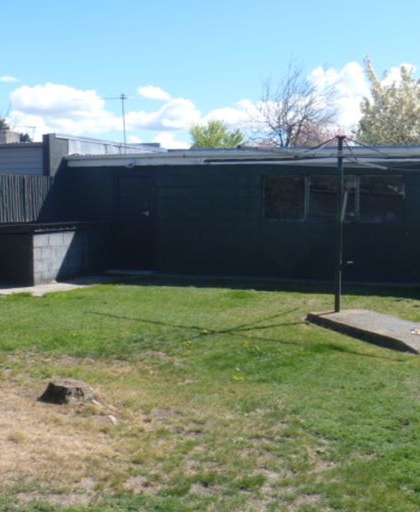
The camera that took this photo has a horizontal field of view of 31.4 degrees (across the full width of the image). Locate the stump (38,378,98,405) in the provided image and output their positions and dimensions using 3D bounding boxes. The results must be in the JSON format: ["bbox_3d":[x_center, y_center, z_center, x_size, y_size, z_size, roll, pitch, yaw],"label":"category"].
[{"bbox_3d":[-0.991,0.932,5.188,0.396,0.120,0.340,-1,4,-11],"label":"stump"}]

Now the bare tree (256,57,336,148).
[{"bbox_3d":[2.959,-3.554,25.376,2.732,6.082,2.732,1,4,7],"label":"bare tree"}]

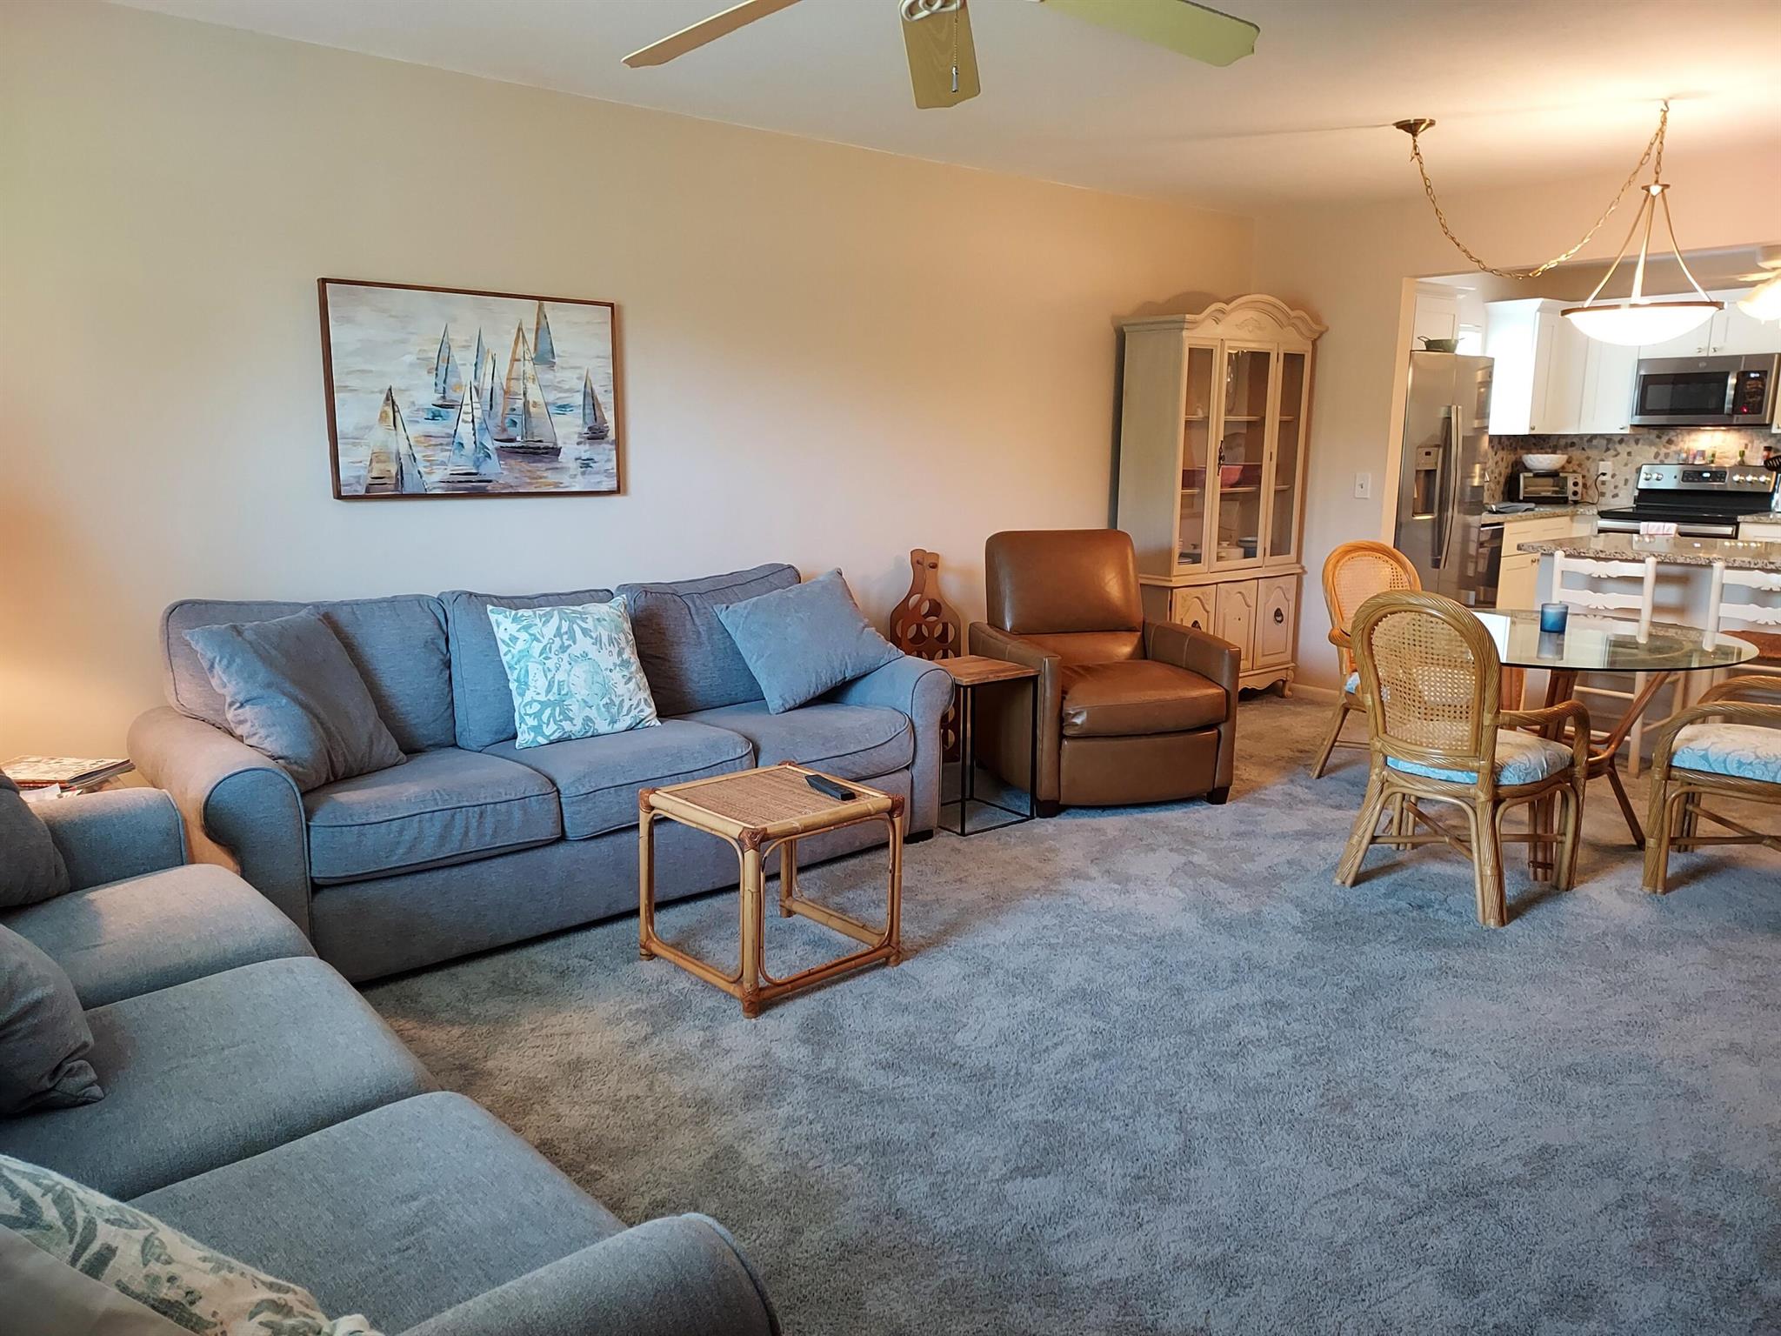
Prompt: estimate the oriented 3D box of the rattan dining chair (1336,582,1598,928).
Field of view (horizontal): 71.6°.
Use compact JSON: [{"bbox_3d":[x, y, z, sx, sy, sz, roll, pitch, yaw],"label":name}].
[{"bbox_3d":[1.702,0.205,3.666,0.570,0.915,0.560,-9,13,-42],"label":"rattan dining chair"}]

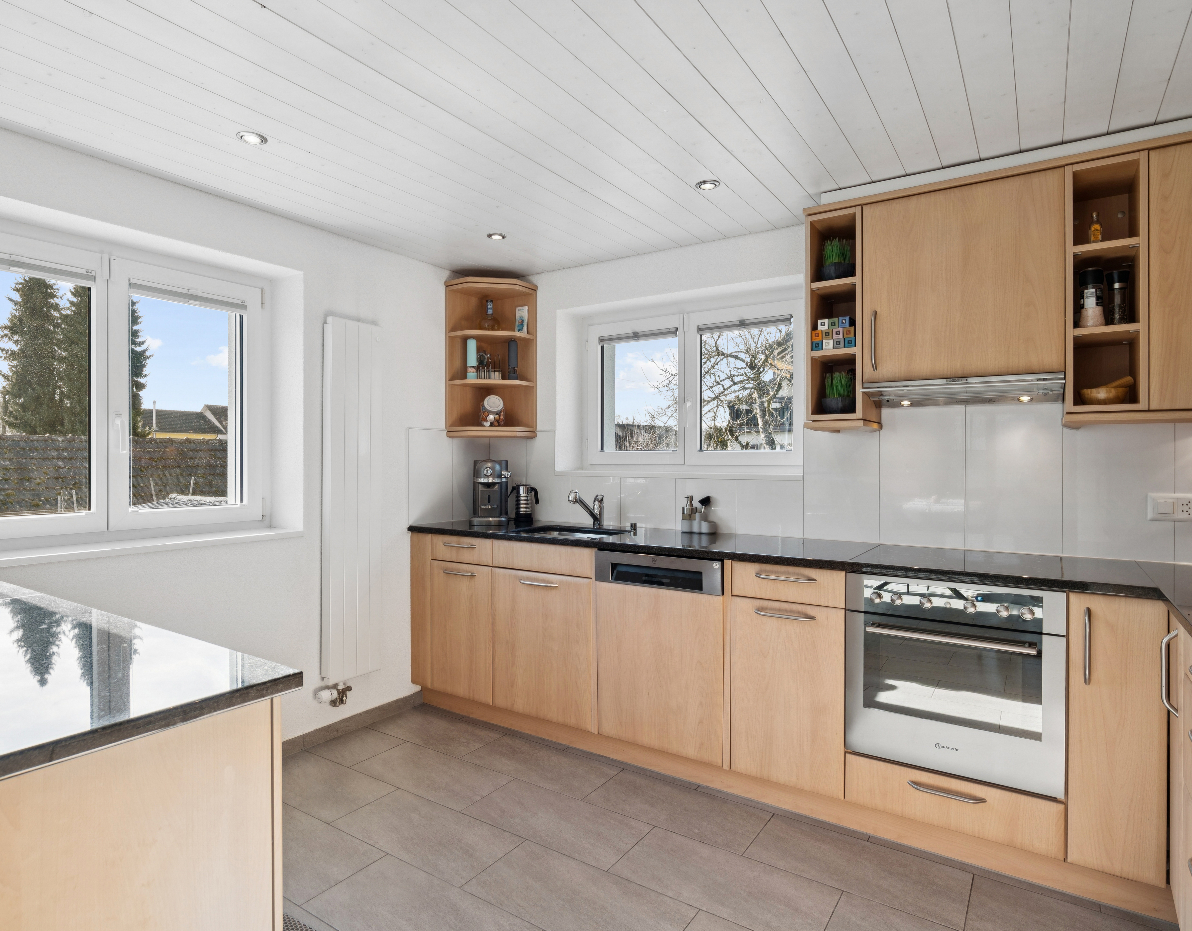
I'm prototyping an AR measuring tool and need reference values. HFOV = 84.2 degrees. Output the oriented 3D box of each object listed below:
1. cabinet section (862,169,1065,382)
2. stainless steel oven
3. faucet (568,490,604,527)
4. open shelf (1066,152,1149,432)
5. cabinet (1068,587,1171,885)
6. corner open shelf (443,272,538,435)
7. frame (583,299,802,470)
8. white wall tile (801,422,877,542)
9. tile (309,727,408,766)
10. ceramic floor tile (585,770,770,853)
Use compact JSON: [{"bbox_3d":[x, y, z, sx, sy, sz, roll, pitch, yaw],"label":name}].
[{"bbox_3d":[1.304,-0.613,2.357,0.592,0.634,0.330,0,0,33],"label":"cabinet section"},{"bbox_3d":[1.221,0.652,2.241,0.590,0.587,0.550,0,0,33],"label":"stainless steel oven"},{"bbox_3d":[-0.048,0.211,3.125,0.052,0.190,0.295,0,0,33],"label":"faucet"},{"bbox_3d":[1.635,-0.534,2.137,0.201,0.798,0.325,0,0,33],"label":"open shelf"},{"bbox_3d":[1.566,0.735,2.028,0.216,0.750,0.560,0,0,33],"label":"cabinet"},{"bbox_3d":[-0.573,-0.568,3.618,0.491,0.820,0.367,0,0,-12],"label":"corner open shelf"},{"bbox_3d":[0.490,-0.388,3.403,1.300,0.840,0.075,0,0,33],"label":"frame"},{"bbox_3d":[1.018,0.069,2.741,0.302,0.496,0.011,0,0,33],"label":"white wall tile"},{"bbox_3d":[-1.019,1.210,2.832,0.291,0.010,0.298,0,0,33],"label":"tile"},{"bbox_3d":[0.283,1.205,2.318,0.600,0.010,0.298,0,0,33],"label":"ceramic floor tile"}]

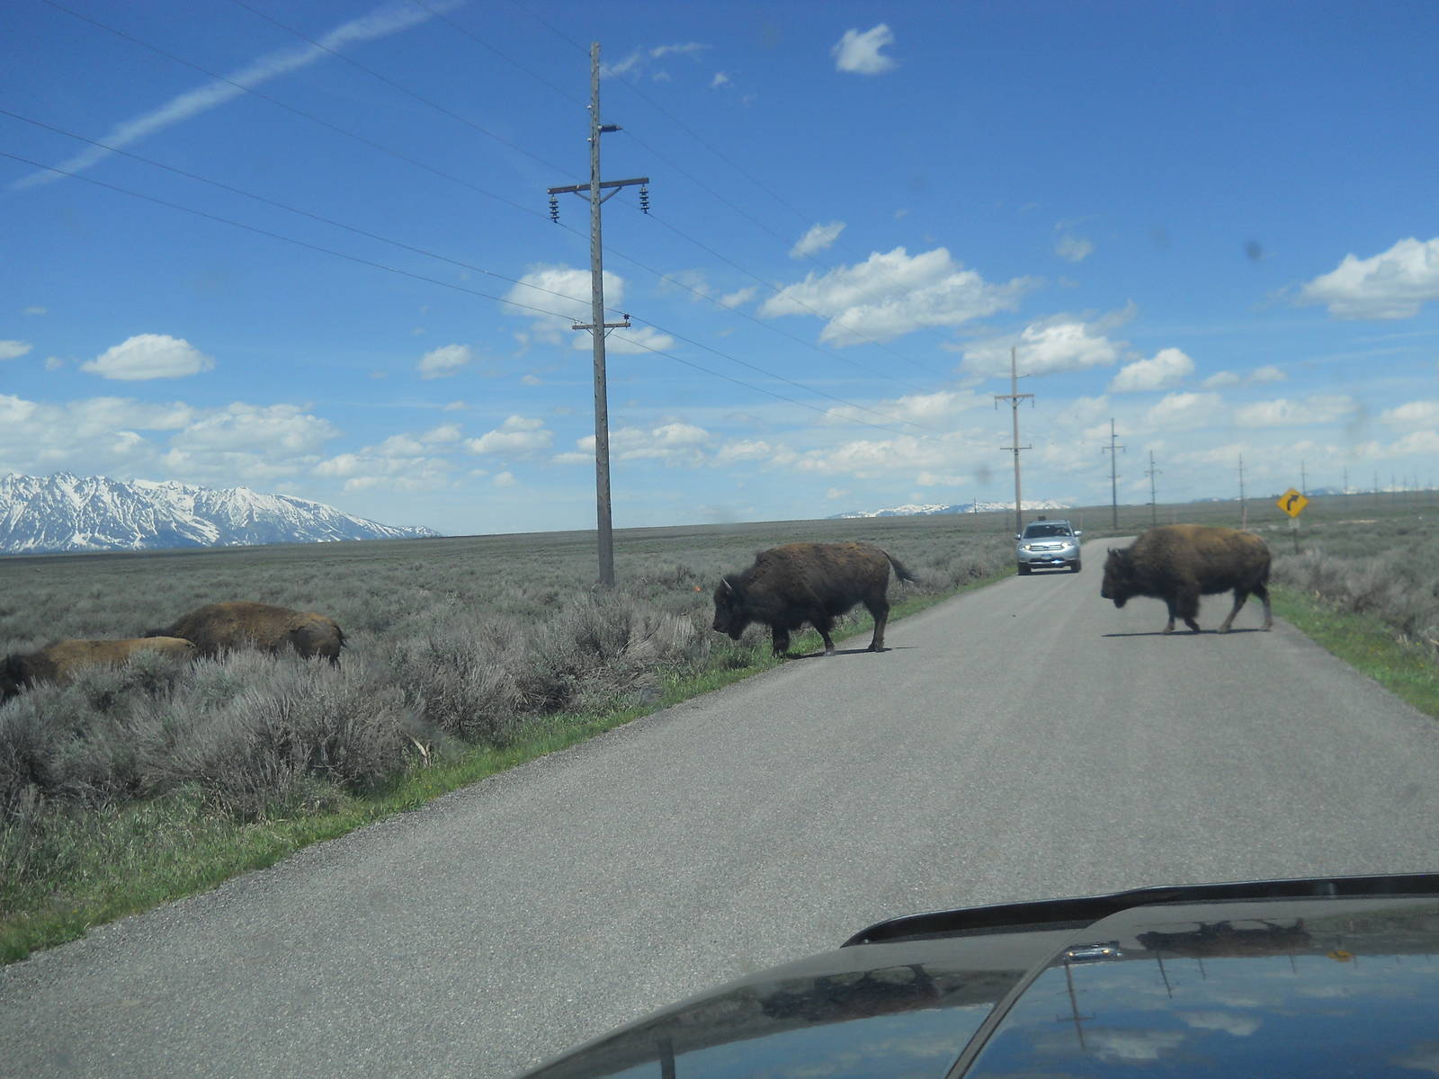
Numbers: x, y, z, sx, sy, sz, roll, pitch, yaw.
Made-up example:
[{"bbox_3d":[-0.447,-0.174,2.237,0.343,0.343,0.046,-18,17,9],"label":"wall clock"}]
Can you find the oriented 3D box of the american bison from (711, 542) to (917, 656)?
[{"bbox_3d":[1.206,0.775,20.000,2.450,1.430,0.780,-2,0,-17],"label":"american bison"}]

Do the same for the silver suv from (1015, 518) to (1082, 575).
[{"bbox_3d":[10.750,0.210,49.900,1.920,1.750,4.790,-2,0,15],"label":"silver suv"}]

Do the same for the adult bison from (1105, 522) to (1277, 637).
[{"bbox_3d":[6.575,0.553,21.600,2.330,1.510,0.800,-2,0,5],"label":"adult bison"}]

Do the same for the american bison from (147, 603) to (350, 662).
[{"bbox_3d":[-5.520,1.290,18.000,2.250,1.150,0.820,-2,0,5],"label":"american bison"}]

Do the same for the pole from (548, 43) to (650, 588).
[{"bbox_3d":[-3.347,-6.201,43.400,3.070,15.600,0.400,-1,0,19],"label":"pole"}]

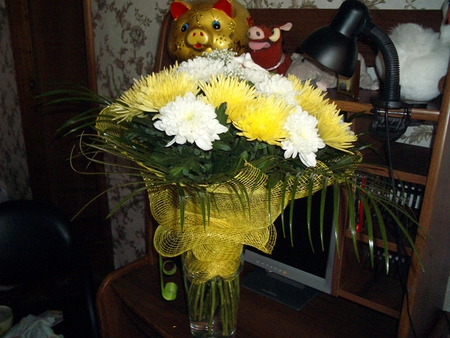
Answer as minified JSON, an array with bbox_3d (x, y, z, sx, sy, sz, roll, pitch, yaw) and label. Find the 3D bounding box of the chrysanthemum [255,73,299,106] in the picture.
[{"bbox_3d":[0.096,-0.148,0.860,0.097,0.060,0.097,16,18,0],"label":"chrysanthemum"}]

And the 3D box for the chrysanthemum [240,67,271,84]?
[{"bbox_3d":[0.062,-0.188,0.930,0.085,0.050,0.085,5,0,0],"label":"chrysanthemum"}]

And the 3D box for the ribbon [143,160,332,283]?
[{"bbox_3d":[0.026,0.102,0.885,0.340,0.220,0.220,1,20,0],"label":"ribbon"}]

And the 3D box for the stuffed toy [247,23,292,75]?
[{"bbox_3d":[0.124,-0.314,1.250,0.115,0.170,0.125,17,25,36],"label":"stuffed toy"}]

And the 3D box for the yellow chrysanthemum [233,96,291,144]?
[{"bbox_3d":[0.063,-0.084,0.775,0.105,0.065,0.105,11,37,0],"label":"yellow chrysanthemum"}]

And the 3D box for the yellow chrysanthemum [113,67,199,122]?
[{"bbox_3d":[-0.122,-0.129,0.800,0.150,0.085,0.150,-25,25,0],"label":"yellow chrysanthemum"}]

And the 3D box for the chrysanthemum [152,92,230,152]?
[{"bbox_3d":[-0.055,-0.078,0.750,0.122,0.070,0.122,-9,41,0],"label":"chrysanthemum"}]

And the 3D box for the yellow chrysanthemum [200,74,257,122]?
[{"bbox_3d":[0.005,-0.125,0.820,0.107,0.065,0.107,3,29,0],"label":"yellow chrysanthemum"}]

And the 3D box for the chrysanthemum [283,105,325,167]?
[{"bbox_3d":[0.135,-0.055,0.775,0.102,0.055,0.102,45,39,0],"label":"chrysanthemum"}]

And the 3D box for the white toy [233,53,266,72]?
[{"bbox_3d":[0.080,-0.320,1.420,0.095,0.090,0.105,20,27,41],"label":"white toy"}]

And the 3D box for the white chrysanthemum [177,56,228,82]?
[{"bbox_3d":[-0.048,-0.208,0.960,0.112,0.060,0.112,-6,7,0],"label":"white chrysanthemum"}]

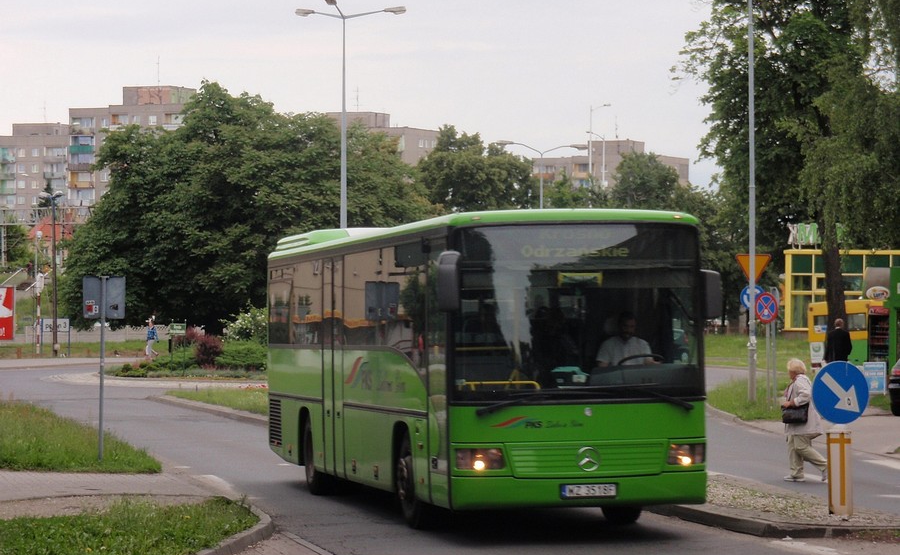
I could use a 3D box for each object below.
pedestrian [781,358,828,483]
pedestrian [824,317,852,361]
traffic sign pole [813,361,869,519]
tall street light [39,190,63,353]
[{"bbox_3d":[4.601,1.854,33.700,0.650,1.600,0.520,0,-1,9],"label":"pedestrian"},{"bbox_3d":[8.218,1.724,55.000,0.570,1.750,0.400,0,-1,6],"label":"pedestrian"},{"bbox_3d":[3.767,1.556,25.050,0.610,1.510,0.250,0,-1,-18],"label":"traffic sign pole"},{"bbox_3d":[-16.093,-0.149,105.000,1.050,6.700,0.500,0,-1,0],"label":"tall street light"}]

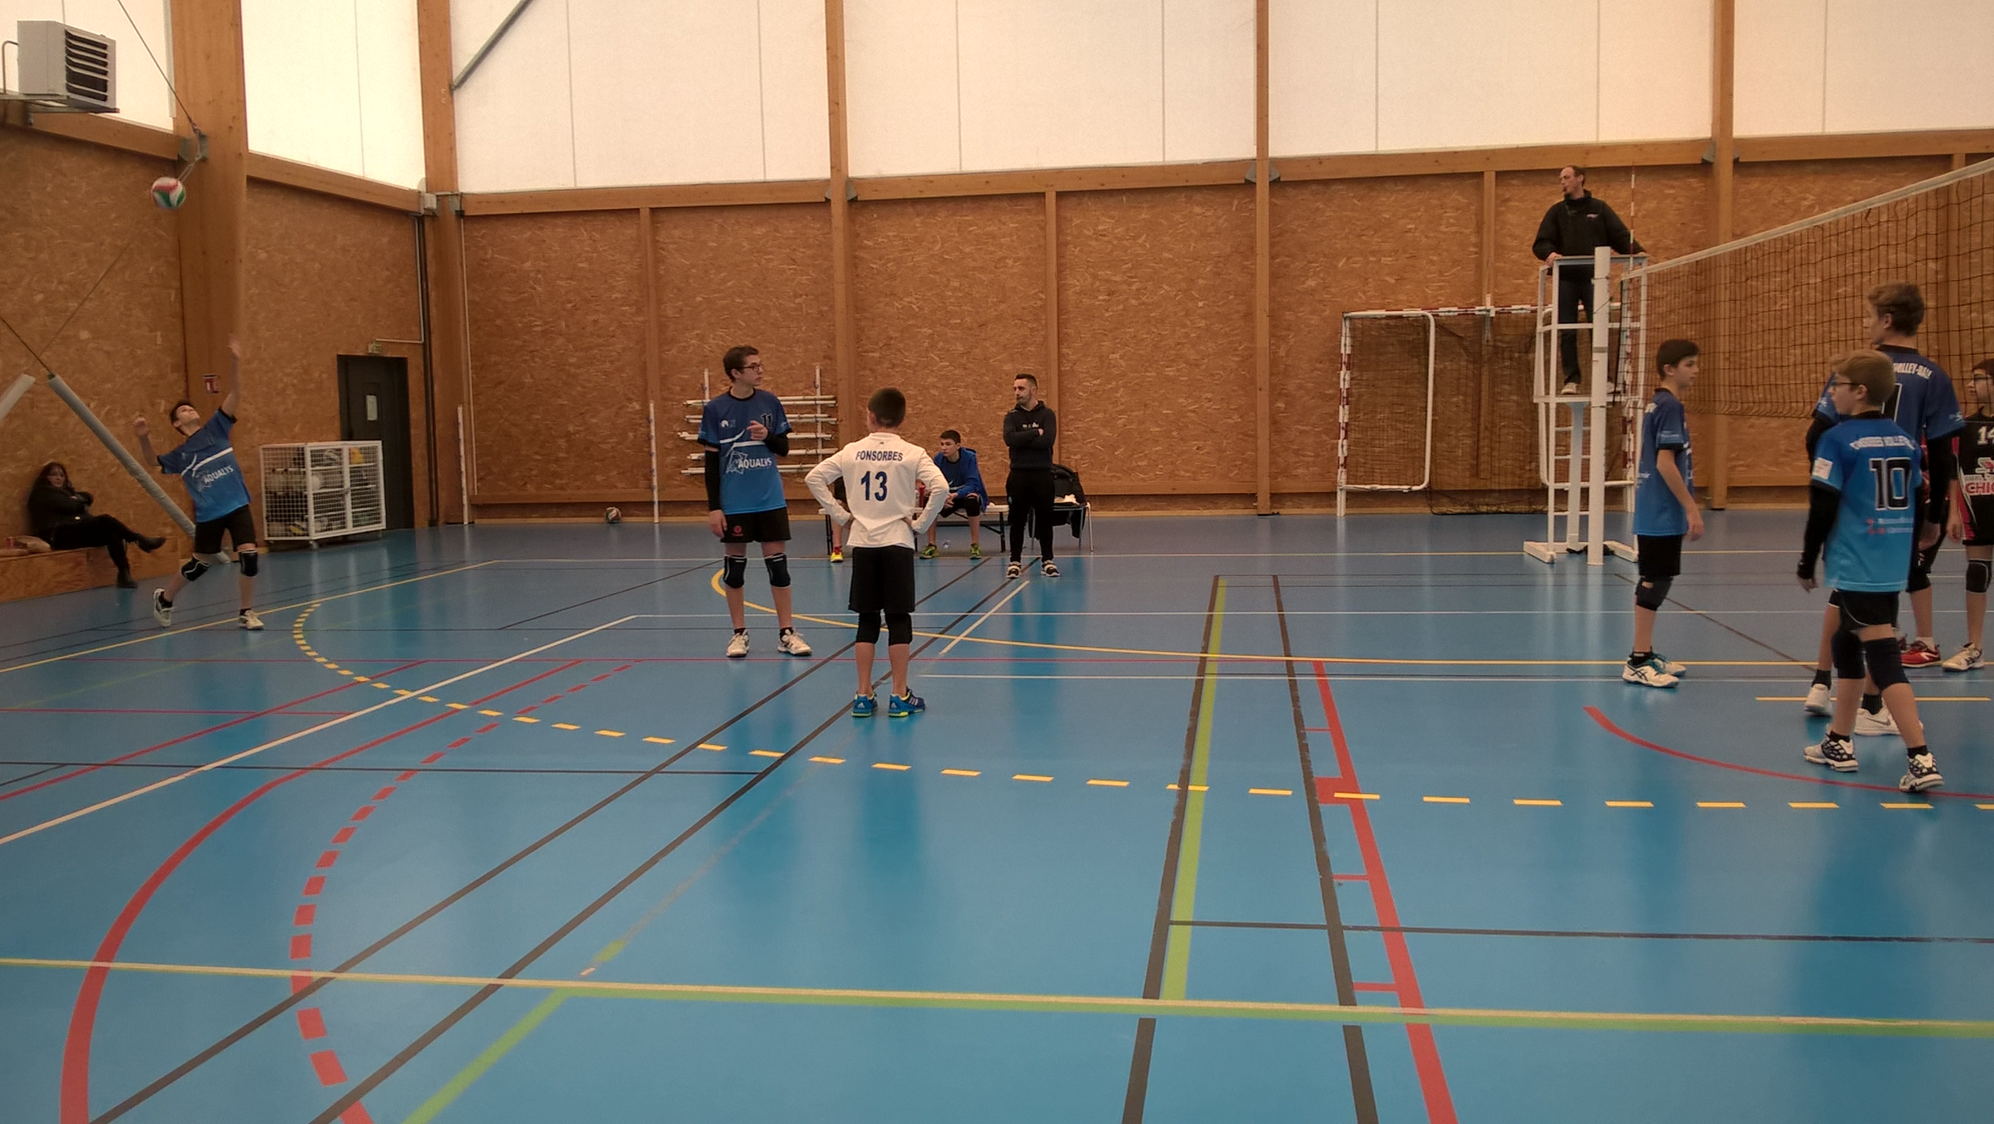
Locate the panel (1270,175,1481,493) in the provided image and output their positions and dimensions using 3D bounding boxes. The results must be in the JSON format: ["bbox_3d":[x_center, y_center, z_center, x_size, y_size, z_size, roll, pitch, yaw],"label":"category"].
[{"bbox_3d":[4.508,-2.709,18.935,2.480,3.750,0.060,0,6,9],"label":"panel"}]

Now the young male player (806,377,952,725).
[{"bbox_3d":[-0.538,-0.050,7.324,0.640,1.510,0.360,-1,6,0],"label":"young male player"}]

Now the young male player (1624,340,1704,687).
[{"bbox_3d":[3.237,-0.251,7.689,0.400,1.650,0.450,2,6,27],"label":"young male player"}]

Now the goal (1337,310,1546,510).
[{"bbox_3d":[5.634,-1.748,18.320,3.200,2.400,0.700,0,6,9],"label":"goal"}]

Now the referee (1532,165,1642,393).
[{"bbox_3d":[4.833,-2.298,13.046,0.850,1.850,0.480,2,7,32],"label":"referee"}]

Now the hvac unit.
[{"bbox_3d":[-7.722,-4.095,13.157,0.520,0.630,0.560,0,6,9],"label":"hvac unit"}]

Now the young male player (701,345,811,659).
[{"bbox_3d":[-1.394,-0.365,9.182,0.620,1.780,0.400,-3,6,-16],"label":"young male player"}]

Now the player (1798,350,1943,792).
[{"bbox_3d":[3.128,0.012,5.718,0.460,1.530,0.460,-3,6,-16],"label":"player"}]

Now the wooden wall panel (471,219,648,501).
[{"bbox_3d":[-5.590,-2.644,20.259,2.450,3.630,0.060,0,6,9],"label":"wooden wall panel"}]

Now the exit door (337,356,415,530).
[{"bbox_3d":[-7.535,-1.405,19.338,0.100,2.150,1.570,0,6,9],"label":"exit door"}]

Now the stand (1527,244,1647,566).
[{"bbox_3d":[4.916,-1.267,13.324,0.800,2.500,1.050,0,6,9],"label":"stand"}]

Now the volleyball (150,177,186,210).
[{"bbox_3d":[-5.586,-2.485,10.700,0.210,0.210,0.210,0,6,9],"label":"volleyball"}]

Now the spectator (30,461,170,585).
[{"bbox_3d":[-7.738,-0.322,13.588,1.150,1.100,0.520,0,6,9],"label":"spectator"}]

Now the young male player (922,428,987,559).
[{"bbox_3d":[-0.417,-0.659,14.934,0.580,1.200,0.760,1,6,19],"label":"young male player"}]

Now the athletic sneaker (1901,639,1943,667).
[{"bbox_3d":[4.620,0.451,7.991,0.270,0.120,0.100,0,6,8],"label":"athletic sneaker"}]

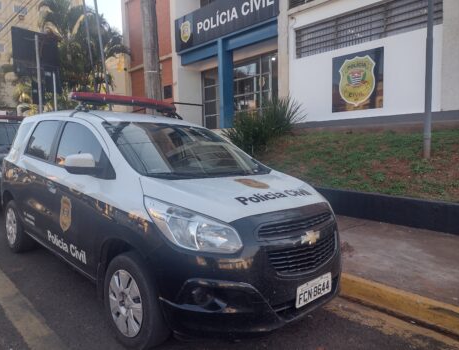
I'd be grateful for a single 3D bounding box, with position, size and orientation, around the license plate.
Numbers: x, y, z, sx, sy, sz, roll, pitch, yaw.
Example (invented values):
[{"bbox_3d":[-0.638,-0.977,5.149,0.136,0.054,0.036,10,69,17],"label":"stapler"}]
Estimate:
[{"bbox_3d":[0.533,0.713,2.261,0.400,0.130,0.020,-3,7,-44],"label":"license plate"}]

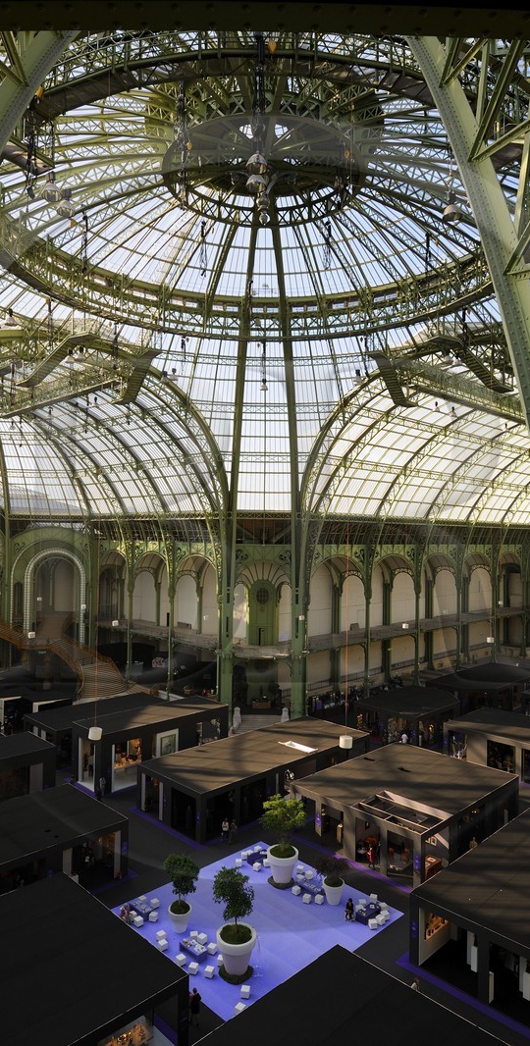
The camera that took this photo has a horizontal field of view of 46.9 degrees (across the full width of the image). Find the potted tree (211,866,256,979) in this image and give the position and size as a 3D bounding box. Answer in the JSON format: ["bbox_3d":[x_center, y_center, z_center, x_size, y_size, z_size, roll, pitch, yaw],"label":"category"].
[{"bbox_3d":[-1.775,22.516,34.638,2.500,5.600,2.500,1,-2,-2],"label":"potted tree"}]

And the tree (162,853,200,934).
[{"bbox_3d":[-5.229,23.131,38.266,2.300,4.550,2.300,1,-2,-7],"label":"tree"}]

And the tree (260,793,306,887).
[{"bbox_3d":[1.330,22.740,44.108,3.250,5.950,3.250,1,-2,2],"label":"tree"}]

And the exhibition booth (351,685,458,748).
[{"bbox_3d":[20.207,25.379,80.929,16.000,3.970,9.120,3,-3,-45],"label":"exhibition booth"}]

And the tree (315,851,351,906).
[{"bbox_3d":[4.617,24.106,41.397,2.350,3.100,2.350,0,-2,7],"label":"tree"}]

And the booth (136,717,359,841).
[{"bbox_3d":[-0.139,24.335,60.487,23.180,3.970,9.020,3,-3,-45],"label":"booth"}]

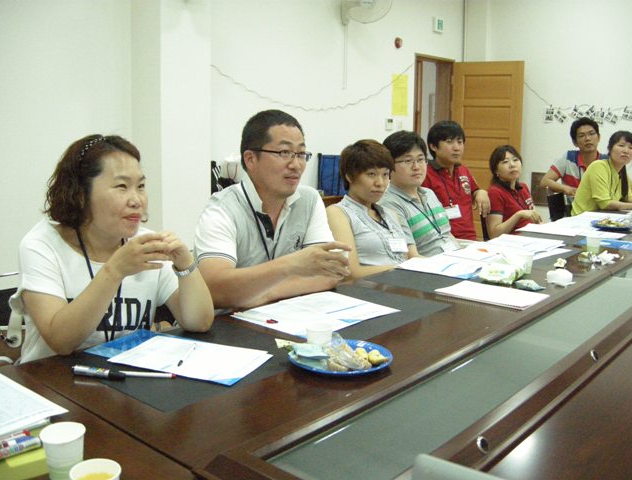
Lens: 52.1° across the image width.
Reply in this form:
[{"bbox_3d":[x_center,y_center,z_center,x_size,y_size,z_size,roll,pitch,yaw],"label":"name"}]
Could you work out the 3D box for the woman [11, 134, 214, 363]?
[{"bbox_3d":[-0.532,0.333,1.717,0.500,1.250,0.720,-7,13,-43],"label":"woman"}]

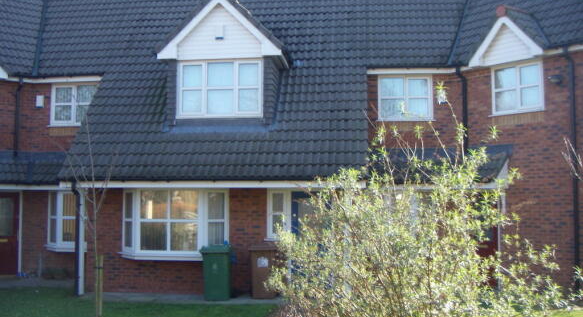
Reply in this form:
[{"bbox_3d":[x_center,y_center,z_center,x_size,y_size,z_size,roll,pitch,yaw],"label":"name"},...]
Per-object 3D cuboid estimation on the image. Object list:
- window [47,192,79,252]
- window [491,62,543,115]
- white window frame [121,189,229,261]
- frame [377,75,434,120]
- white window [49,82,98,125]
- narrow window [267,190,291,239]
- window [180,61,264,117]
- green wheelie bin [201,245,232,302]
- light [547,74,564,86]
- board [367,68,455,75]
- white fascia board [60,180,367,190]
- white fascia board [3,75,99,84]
[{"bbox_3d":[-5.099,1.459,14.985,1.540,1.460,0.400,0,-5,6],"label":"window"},{"bbox_3d":[4.689,-1.453,13.262,0.100,1.050,1.140,5,-6,-44],"label":"window"},{"bbox_3d":[-2.408,1.320,12.862,2.280,1.420,0.460,0,-3,8],"label":"white window frame"},{"bbox_3d":[2.554,-1.362,14.386,1.230,1.040,0.090,0,-3,8],"label":"frame"},{"bbox_3d":[-5.245,-1.299,15.436,1.190,1.050,0.100,0,-5,6],"label":"white window"},{"bbox_3d":[-0.260,1.117,12.824,0.510,1.030,0.100,0,-5,6],"label":"narrow window"},{"bbox_3d":[-1.507,-1.461,13.538,1.850,1.240,0.100,0,-5,6],"label":"window"},{"bbox_3d":[-1.455,2.209,12.441,0.570,1.060,0.700,0,-3,3],"label":"green wheelie bin"},{"bbox_3d":[5.077,-1.496,12.316,0.180,0.190,0.220,2,-4,-37],"label":"light"},{"bbox_3d":[2.647,-1.935,14.231,1.930,0.130,0.040,0,-3,8],"label":"board"},{"bbox_3d":[-1.612,0.521,12.612,6.140,0.160,0.100,0,-5,6],"label":"white fascia board"},{"bbox_3d":[-5.668,-1.882,15.303,2.250,0.140,0.050,0,-3,8],"label":"white fascia board"}]

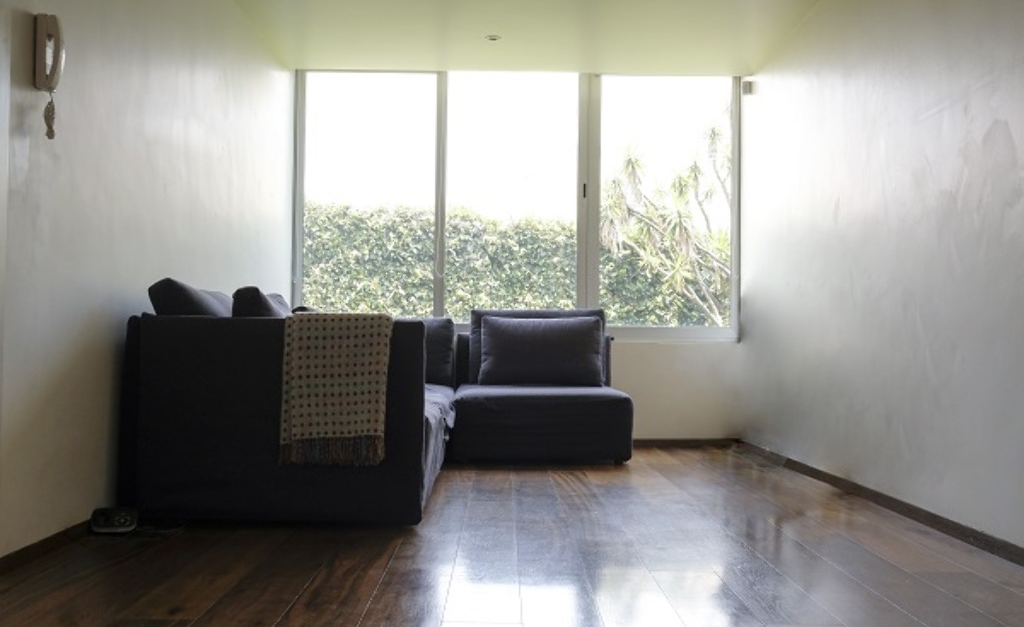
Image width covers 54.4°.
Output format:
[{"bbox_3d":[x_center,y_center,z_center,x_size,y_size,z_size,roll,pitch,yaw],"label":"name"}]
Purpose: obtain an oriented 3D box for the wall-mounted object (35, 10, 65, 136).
[{"bbox_3d":[-1.377,-0.706,2.986,0.070,0.375,0.085,1,-2,0],"label":"wall-mounted object"}]

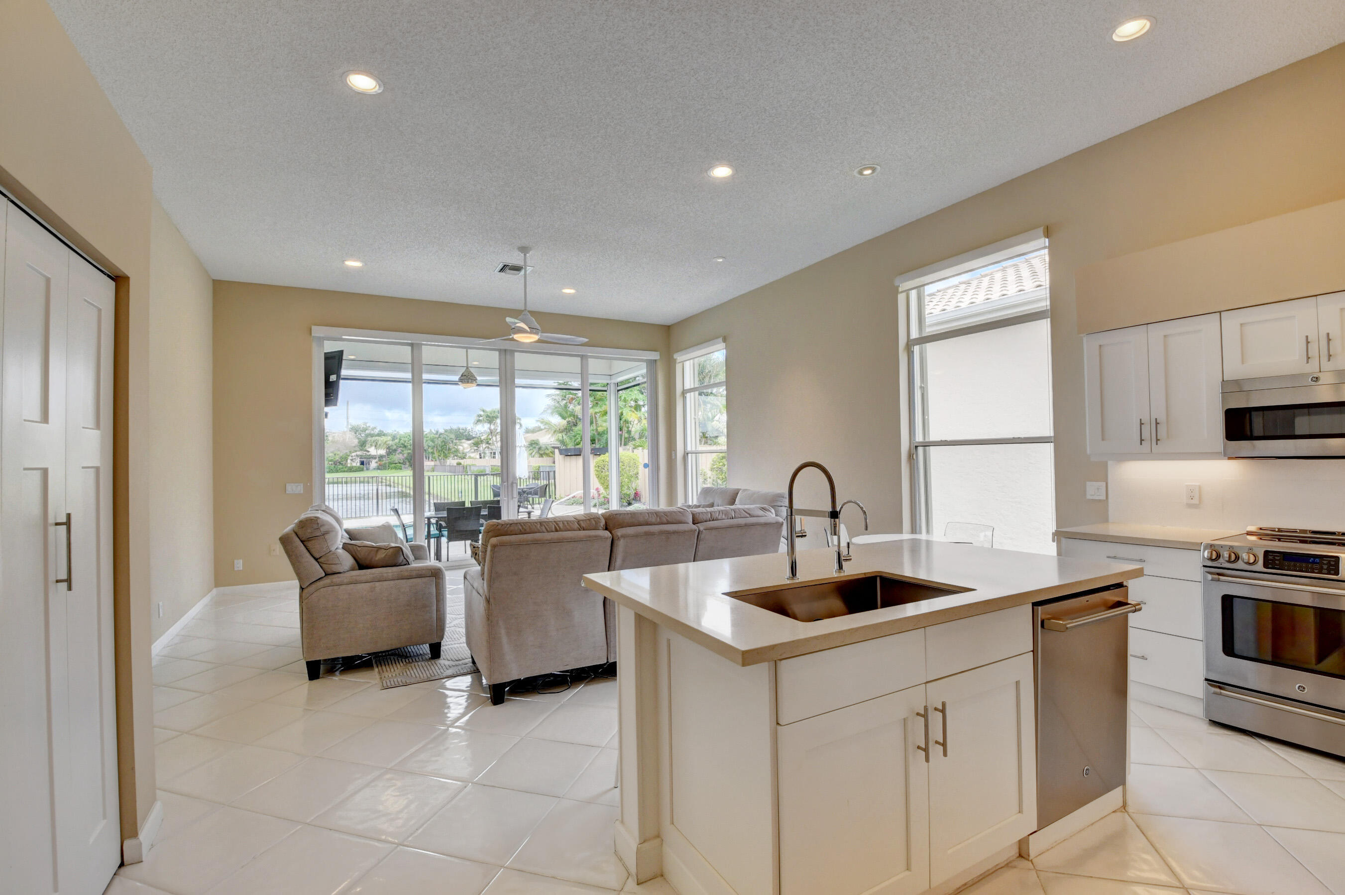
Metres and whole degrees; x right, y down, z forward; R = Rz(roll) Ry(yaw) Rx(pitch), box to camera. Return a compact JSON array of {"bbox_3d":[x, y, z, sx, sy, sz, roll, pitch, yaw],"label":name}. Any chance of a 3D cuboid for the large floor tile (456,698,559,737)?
[{"bbox_3d":[-0.917,1.495,3.116,0.442,0.012,0.425,-1,-1,16],"label":"large floor tile"}]

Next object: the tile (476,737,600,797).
[{"bbox_3d":[-0.611,1.479,2.596,0.442,0.012,0.425,-1,-1,16],"label":"tile"}]

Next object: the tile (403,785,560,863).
[{"bbox_3d":[-0.734,1.474,2.204,0.442,0.012,0.425,-1,-1,16],"label":"tile"}]

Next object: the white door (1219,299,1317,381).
[{"bbox_3d":[3.122,-0.559,2.938,0.025,0.378,0.362,-1,-1,-30],"label":"white door"}]

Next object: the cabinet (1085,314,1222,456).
[{"bbox_3d":[2.912,-0.329,3.342,0.340,0.772,0.638,-1,-1,-27],"label":"cabinet"}]

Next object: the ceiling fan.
[{"bbox_3d":[-1.522,-1.607,5.790,1.250,0.980,1.220,-1,-1,0],"label":"ceiling fan"}]

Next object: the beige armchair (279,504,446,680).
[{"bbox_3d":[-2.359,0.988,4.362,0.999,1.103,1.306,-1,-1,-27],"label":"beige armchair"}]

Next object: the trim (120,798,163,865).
[{"bbox_3d":[-1.994,1.444,2.115,0.050,0.088,0.290,0,-1,-32],"label":"trim"}]

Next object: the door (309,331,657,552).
[{"bbox_3d":[-2.265,0.098,7.868,4.657,3.031,0.130,-1,-1,-27],"label":"door"}]

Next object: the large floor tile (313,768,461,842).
[{"bbox_3d":[-1.149,1.470,2.310,0.437,0.010,0.412,-2,-1,17],"label":"large floor tile"}]

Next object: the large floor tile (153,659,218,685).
[{"bbox_3d":[-3.433,1.554,3.844,0.442,0.012,0.425,-1,-1,16],"label":"large floor tile"}]

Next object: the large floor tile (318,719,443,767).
[{"bbox_3d":[-1.455,1.488,2.824,0.437,0.010,0.412,-2,-1,17],"label":"large floor tile"}]

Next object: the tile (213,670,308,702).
[{"bbox_3d":[-2.606,1.534,3.604,0.442,0.012,0.425,-1,-1,16],"label":"tile"}]

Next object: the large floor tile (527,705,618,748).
[{"bbox_3d":[-0.487,1.485,2.991,0.442,0.012,0.425,-1,-1,16],"label":"large floor tile"}]

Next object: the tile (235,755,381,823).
[{"bbox_3d":[-1.581,1.493,2.455,0.442,0.012,0.425,-1,-1,16],"label":"tile"}]

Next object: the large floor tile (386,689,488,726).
[{"bbox_3d":[-1.330,1.494,3.207,0.437,0.010,0.412,-2,-1,17],"label":"large floor tile"}]

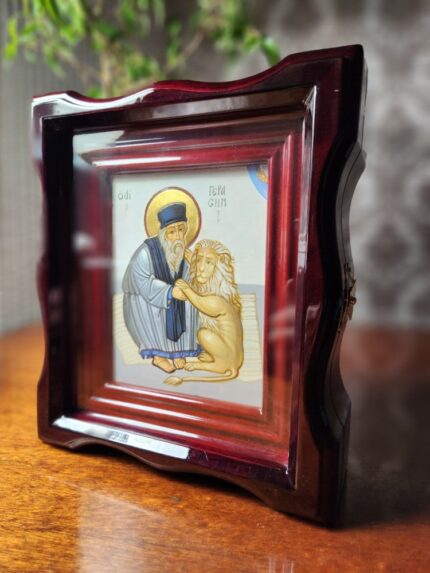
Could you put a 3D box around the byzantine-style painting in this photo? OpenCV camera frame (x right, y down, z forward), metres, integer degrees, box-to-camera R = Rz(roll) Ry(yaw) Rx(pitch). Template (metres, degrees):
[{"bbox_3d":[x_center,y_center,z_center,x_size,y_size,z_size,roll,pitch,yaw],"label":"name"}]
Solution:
[{"bbox_3d":[-0.026,-0.001,0.335,0.145,0.196,0.018,3,6,21],"label":"byzantine-style painting"}]

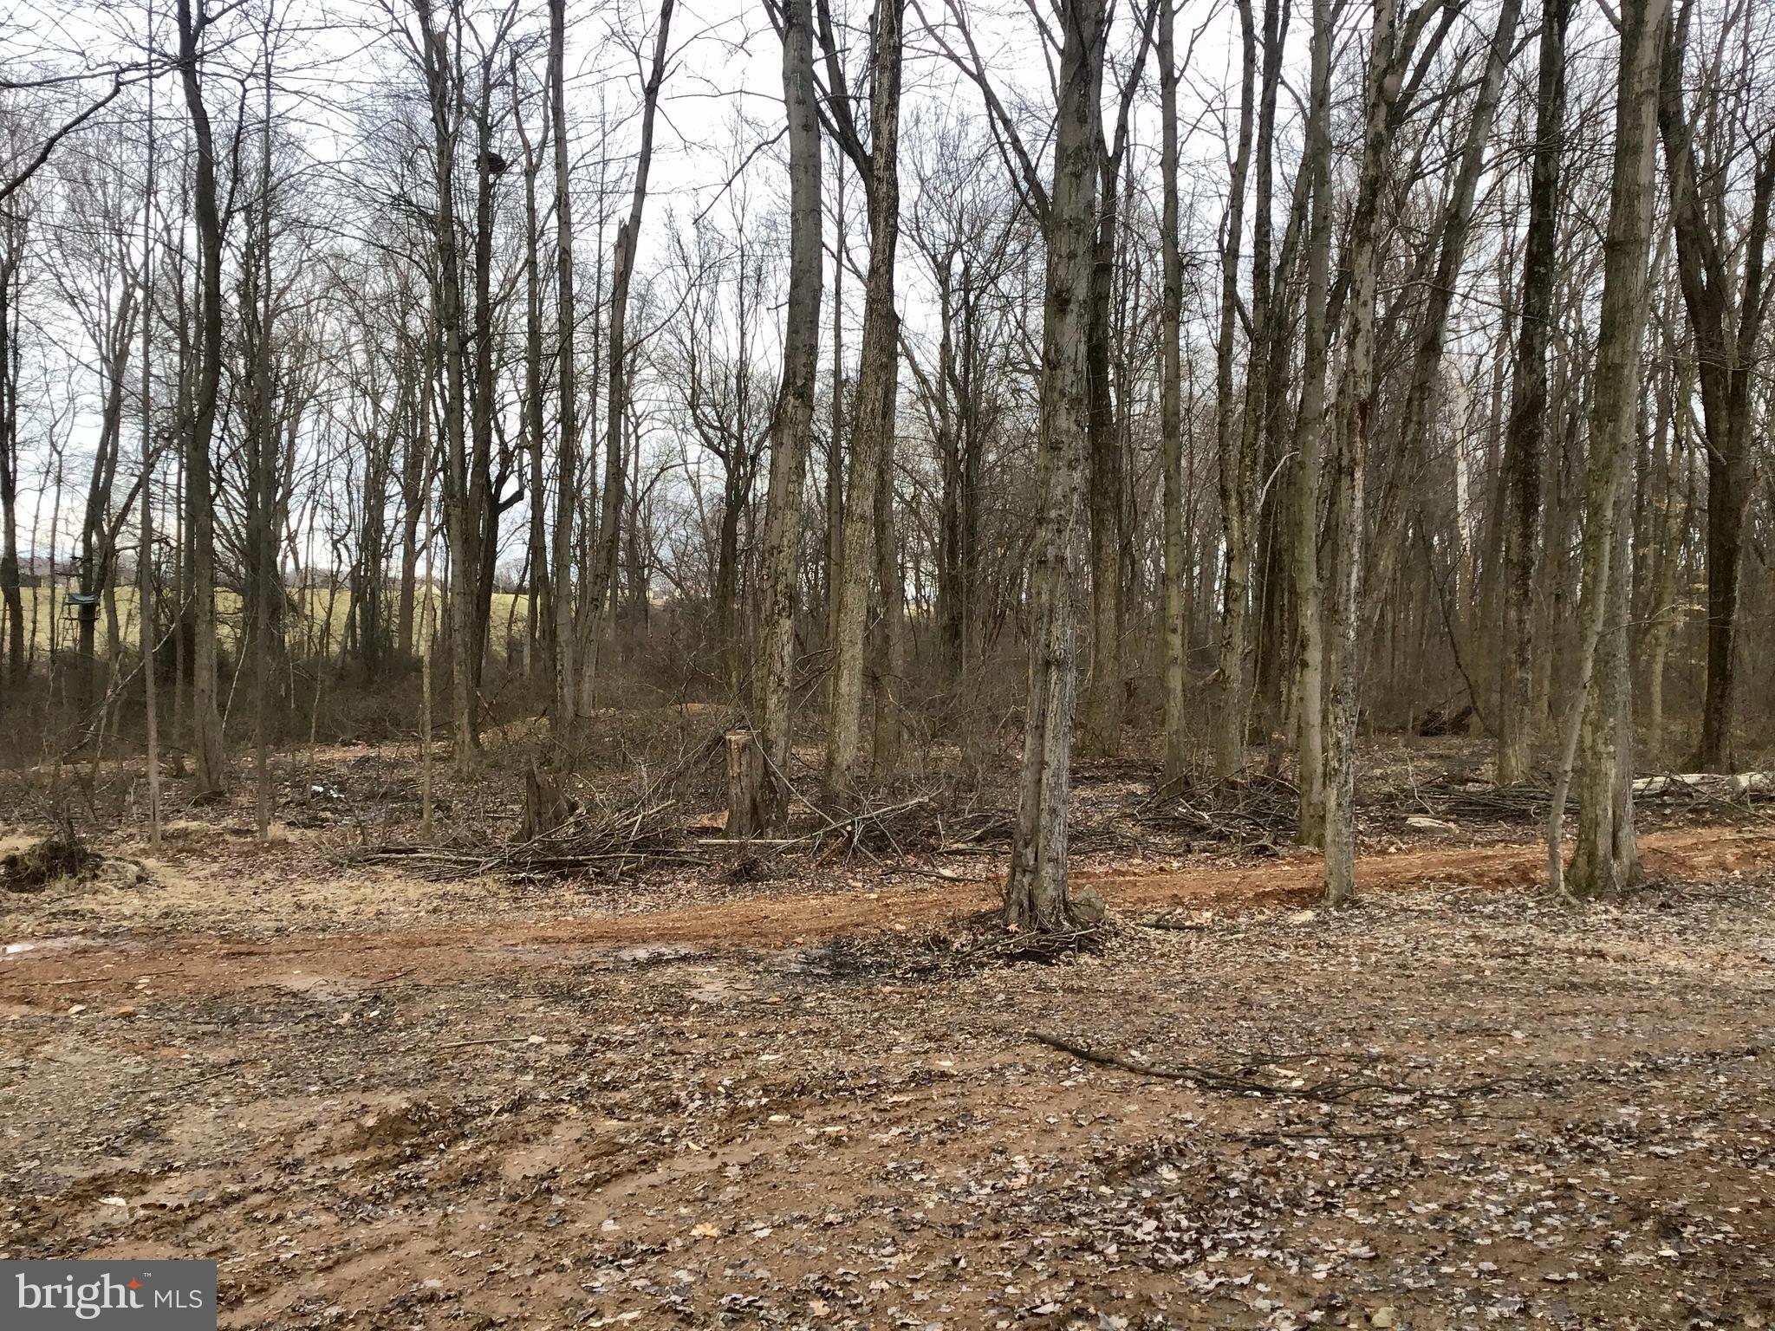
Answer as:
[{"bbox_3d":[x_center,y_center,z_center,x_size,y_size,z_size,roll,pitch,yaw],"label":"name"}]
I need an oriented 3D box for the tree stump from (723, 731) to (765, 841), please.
[{"bbox_3d":[-1.109,0.936,12.400,0.325,0.865,0.325,0,2,0],"label":"tree stump"}]

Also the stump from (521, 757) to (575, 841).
[{"bbox_3d":[-2.645,1.055,12.400,0.411,0.649,0.411,0,2,0],"label":"stump"}]

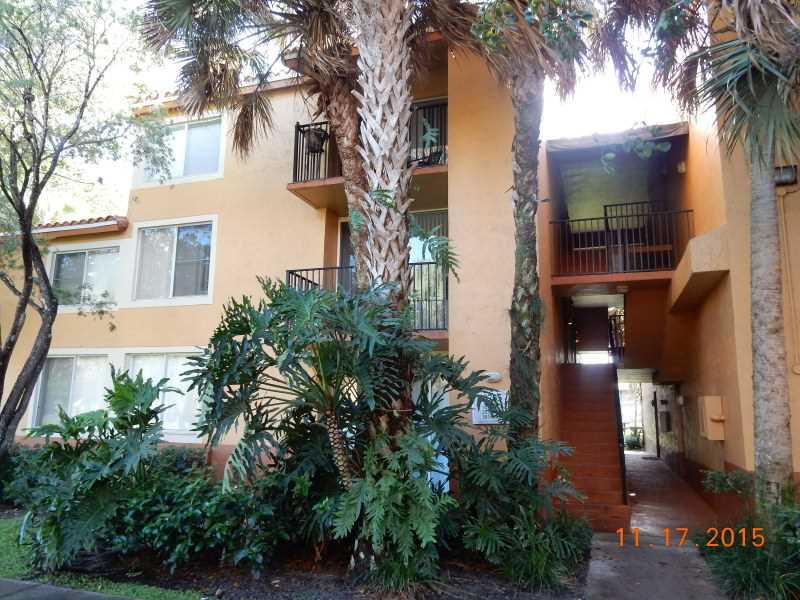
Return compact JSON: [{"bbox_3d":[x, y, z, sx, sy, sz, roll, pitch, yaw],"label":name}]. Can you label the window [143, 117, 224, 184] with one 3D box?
[{"bbox_3d":[-4.692,-3.204,12.513,1.924,1.304,0.120,-3,-10,19],"label":"window"}]

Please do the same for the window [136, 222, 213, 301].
[{"bbox_3d":[-4.755,-0.799,12.122,1.887,1.561,0.120,-3,-10,19],"label":"window"}]

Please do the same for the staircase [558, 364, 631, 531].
[{"bbox_3d":[3.201,2.247,9.898,1.100,2.470,3.650,-3,-10,19],"label":"staircase"}]

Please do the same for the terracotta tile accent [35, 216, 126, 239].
[{"bbox_3d":[-7.008,-1.572,12.780,2.640,0.340,0.450,-3,-10,19],"label":"terracotta tile accent"}]

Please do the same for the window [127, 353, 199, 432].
[{"bbox_3d":[-4.815,1.853,11.689,1.924,1.539,0.120,-3,-10,19],"label":"window"}]

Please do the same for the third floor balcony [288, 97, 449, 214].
[{"bbox_3d":[-0.322,-2.457,10.567,2.890,1.180,1.600,-3,-10,19],"label":"third floor balcony"}]

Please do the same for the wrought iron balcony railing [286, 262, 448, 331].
[{"bbox_3d":[-0.351,0.172,10.100,2.860,1.200,1.550,-3,-10,19],"label":"wrought iron balcony railing"}]

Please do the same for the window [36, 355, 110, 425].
[{"bbox_3d":[-7.075,1.980,12.457,1.876,1.566,0.120,-3,-10,19],"label":"window"}]

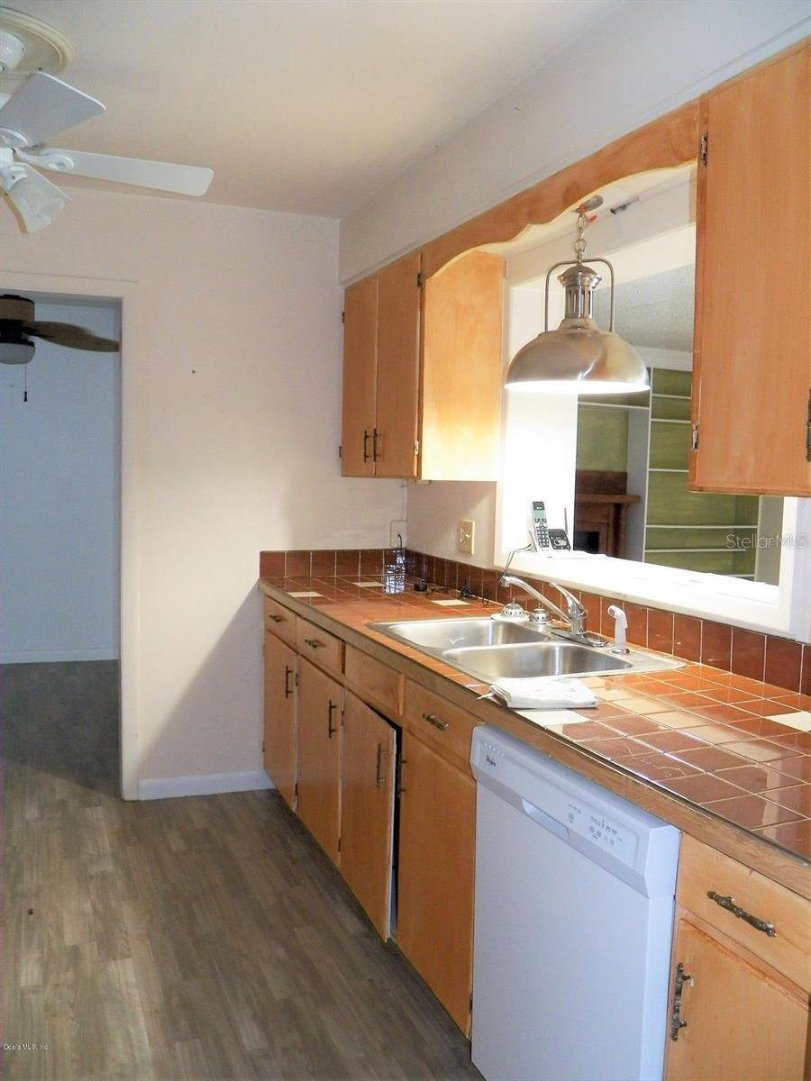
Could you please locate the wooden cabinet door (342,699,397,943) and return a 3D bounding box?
[{"bbox_3d":[-0.115,0.800,2.634,0.020,0.610,0.465,-1,5,-20],"label":"wooden cabinet door"}]

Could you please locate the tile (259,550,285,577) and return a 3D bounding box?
[{"bbox_3d":[-0.560,0.106,3.687,0.109,0.110,0.010,-1,5,-24],"label":"tile"}]

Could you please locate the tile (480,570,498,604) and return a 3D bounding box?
[{"bbox_3d":[0.311,0.161,3.225,0.010,0.110,0.101,-1,5,-24],"label":"tile"}]

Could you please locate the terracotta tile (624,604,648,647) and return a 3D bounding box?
[{"bbox_3d":[0.662,0.241,2.504,0.010,0.112,0.106,-1,5,-23],"label":"terracotta tile"}]

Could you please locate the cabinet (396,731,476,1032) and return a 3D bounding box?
[{"bbox_3d":[0.309,0.818,2.283,0.526,0.594,0.426,-1,5,-24],"label":"cabinet"}]

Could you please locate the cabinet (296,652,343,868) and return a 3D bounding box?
[{"bbox_3d":[-0.063,0.735,3.131,0.526,0.593,0.482,-1,5,-24],"label":"cabinet"}]

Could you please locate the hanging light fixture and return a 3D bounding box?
[{"bbox_3d":[0.491,-0.692,2.465,0.408,0.519,0.408,1,5,0],"label":"hanging light fixture"}]

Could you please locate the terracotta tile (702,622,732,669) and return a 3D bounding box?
[{"bbox_3d":[0.789,0.268,2.211,0.010,0.112,0.106,-1,5,-23],"label":"terracotta tile"}]

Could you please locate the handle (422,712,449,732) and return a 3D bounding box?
[{"bbox_3d":[0.070,0.437,2.113,0.027,0.019,0.120,-1,5,-24],"label":"handle"}]

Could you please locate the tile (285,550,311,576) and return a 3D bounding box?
[{"bbox_3d":[-0.458,0.103,3.732,0.109,0.110,0.010,-1,5,-24],"label":"tile"}]

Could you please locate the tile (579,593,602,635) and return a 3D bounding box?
[{"bbox_3d":[0.578,0.224,2.700,0.010,0.112,0.106,-1,5,-23],"label":"tile"}]

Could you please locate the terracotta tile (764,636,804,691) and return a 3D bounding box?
[{"bbox_3d":[0.857,0.280,1.979,0.010,0.110,0.101,-1,5,-24],"label":"terracotta tile"}]

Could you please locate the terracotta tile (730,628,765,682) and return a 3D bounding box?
[{"bbox_3d":[0.831,0.277,2.113,0.010,0.112,0.106,-1,5,-23],"label":"terracotta tile"}]

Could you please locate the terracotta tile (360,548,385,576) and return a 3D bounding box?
[{"bbox_3d":[-0.150,0.097,3.866,0.109,0.110,0.010,-1,5,-24],"label":"terracotta tile"}]

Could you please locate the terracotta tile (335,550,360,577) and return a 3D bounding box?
[{"bbox_3d":[-0.257,0.105,3.949,0.108,0.114,0.010,-1,5,-23],"label":"terracotta tile"}]

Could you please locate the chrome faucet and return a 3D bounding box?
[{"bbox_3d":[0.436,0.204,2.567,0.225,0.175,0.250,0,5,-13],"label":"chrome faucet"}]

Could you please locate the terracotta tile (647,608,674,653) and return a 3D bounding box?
[{"bbox_3d":[0.704,0.250,2.406,0.010,0.112,0.106,-1,5,-23],"label":"terracotta tile"}]

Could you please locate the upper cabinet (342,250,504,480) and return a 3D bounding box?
[{"bbox_3d":[0.031,-0.645,3.423,0.314,0.799,0.814,-1,5,-24],"label":"upper cabinet"}]

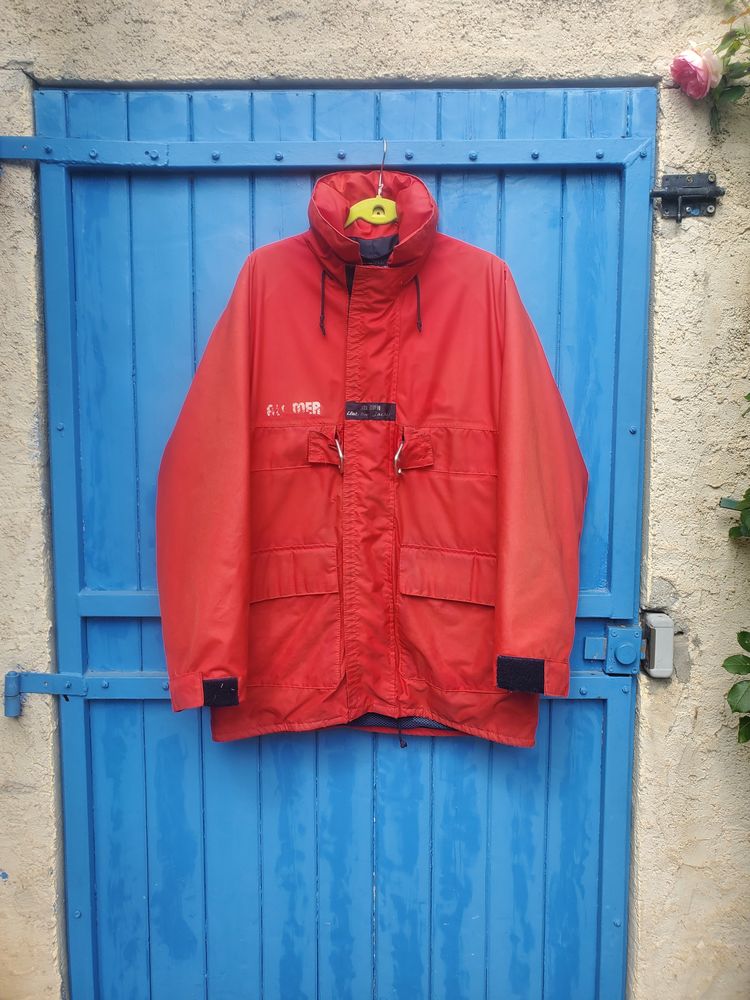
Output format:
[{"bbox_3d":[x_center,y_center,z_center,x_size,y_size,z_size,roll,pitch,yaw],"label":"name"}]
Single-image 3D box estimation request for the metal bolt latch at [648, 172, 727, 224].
[{"bbox_3d":[0.520,-0.502,1.247,0.124,0.083,0.030,0,5,0],"label":"metal bolt latch"}]

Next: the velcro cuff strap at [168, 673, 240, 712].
[{"bbox_3d":[-0.293,0.332,1.298,0.123,0.059,0.020,-6,5,1],"label":"velcro cuff strap"}]

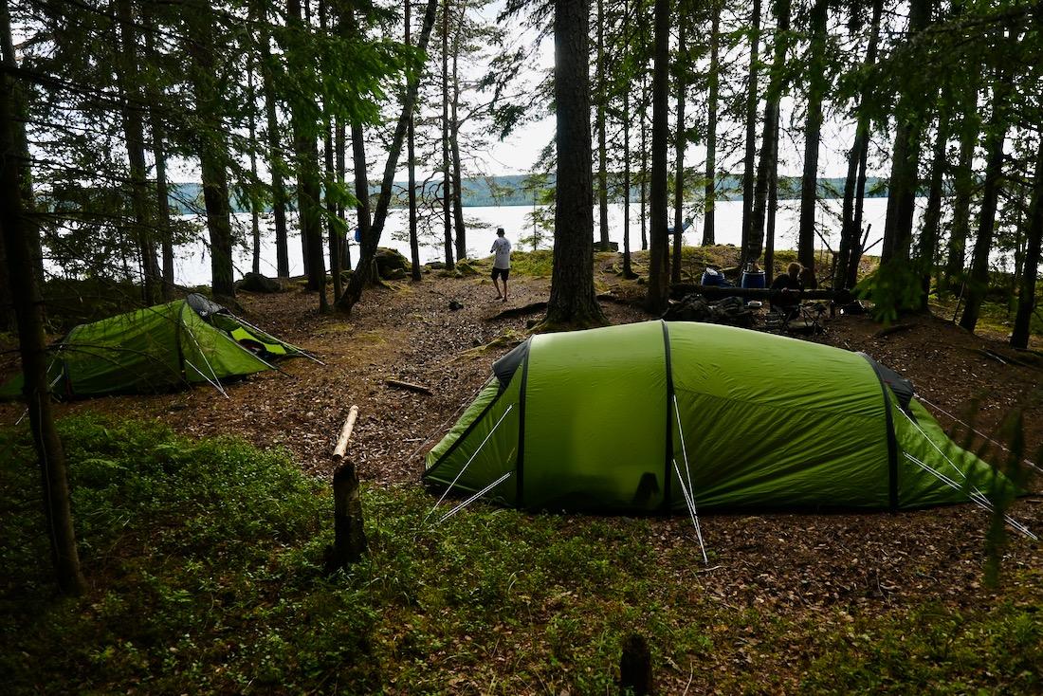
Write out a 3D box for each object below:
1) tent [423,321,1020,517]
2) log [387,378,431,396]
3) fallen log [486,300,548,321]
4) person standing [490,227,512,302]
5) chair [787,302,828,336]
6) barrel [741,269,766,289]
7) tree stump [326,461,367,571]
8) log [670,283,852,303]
[{"bbox_3d":[1.435,0.423,5.646,4.650,1.220,1.730,0,12,8],"label":"tent"},{"bbox_3d":[-1.414,0.481,8.718,0.886,0.070,0.080,9,16,42],"label":"log"},{"bbox_3d":[-0.048,-0.814,14.827,0.200,0.160,2.079,8,15,37],"label":"fallen log"},{"bbox_3d":[-0.488,-1.978,16.623,0.500,1.740,0.360,-3,12,-10],"label":"person standing"},{"bbox_3d":[4.597,-0.490,11.205,0.550,0.550,0.500,-1,12,0],"label":"chair"},{"bbox_3d":[4.042,-1.006,12.100,0.410,0.620,0.410,-1,12,0],"label":"barrel"},{"bbox_3d":[-1.058,0.997,4.160,0.200,0.640,0.200,-1,12,0],"label":"tree stump"},{"bbox_3d":[3.934,-0.897,11.583,2.926,0.200,0.200,1,12,11],"label":"log"}]

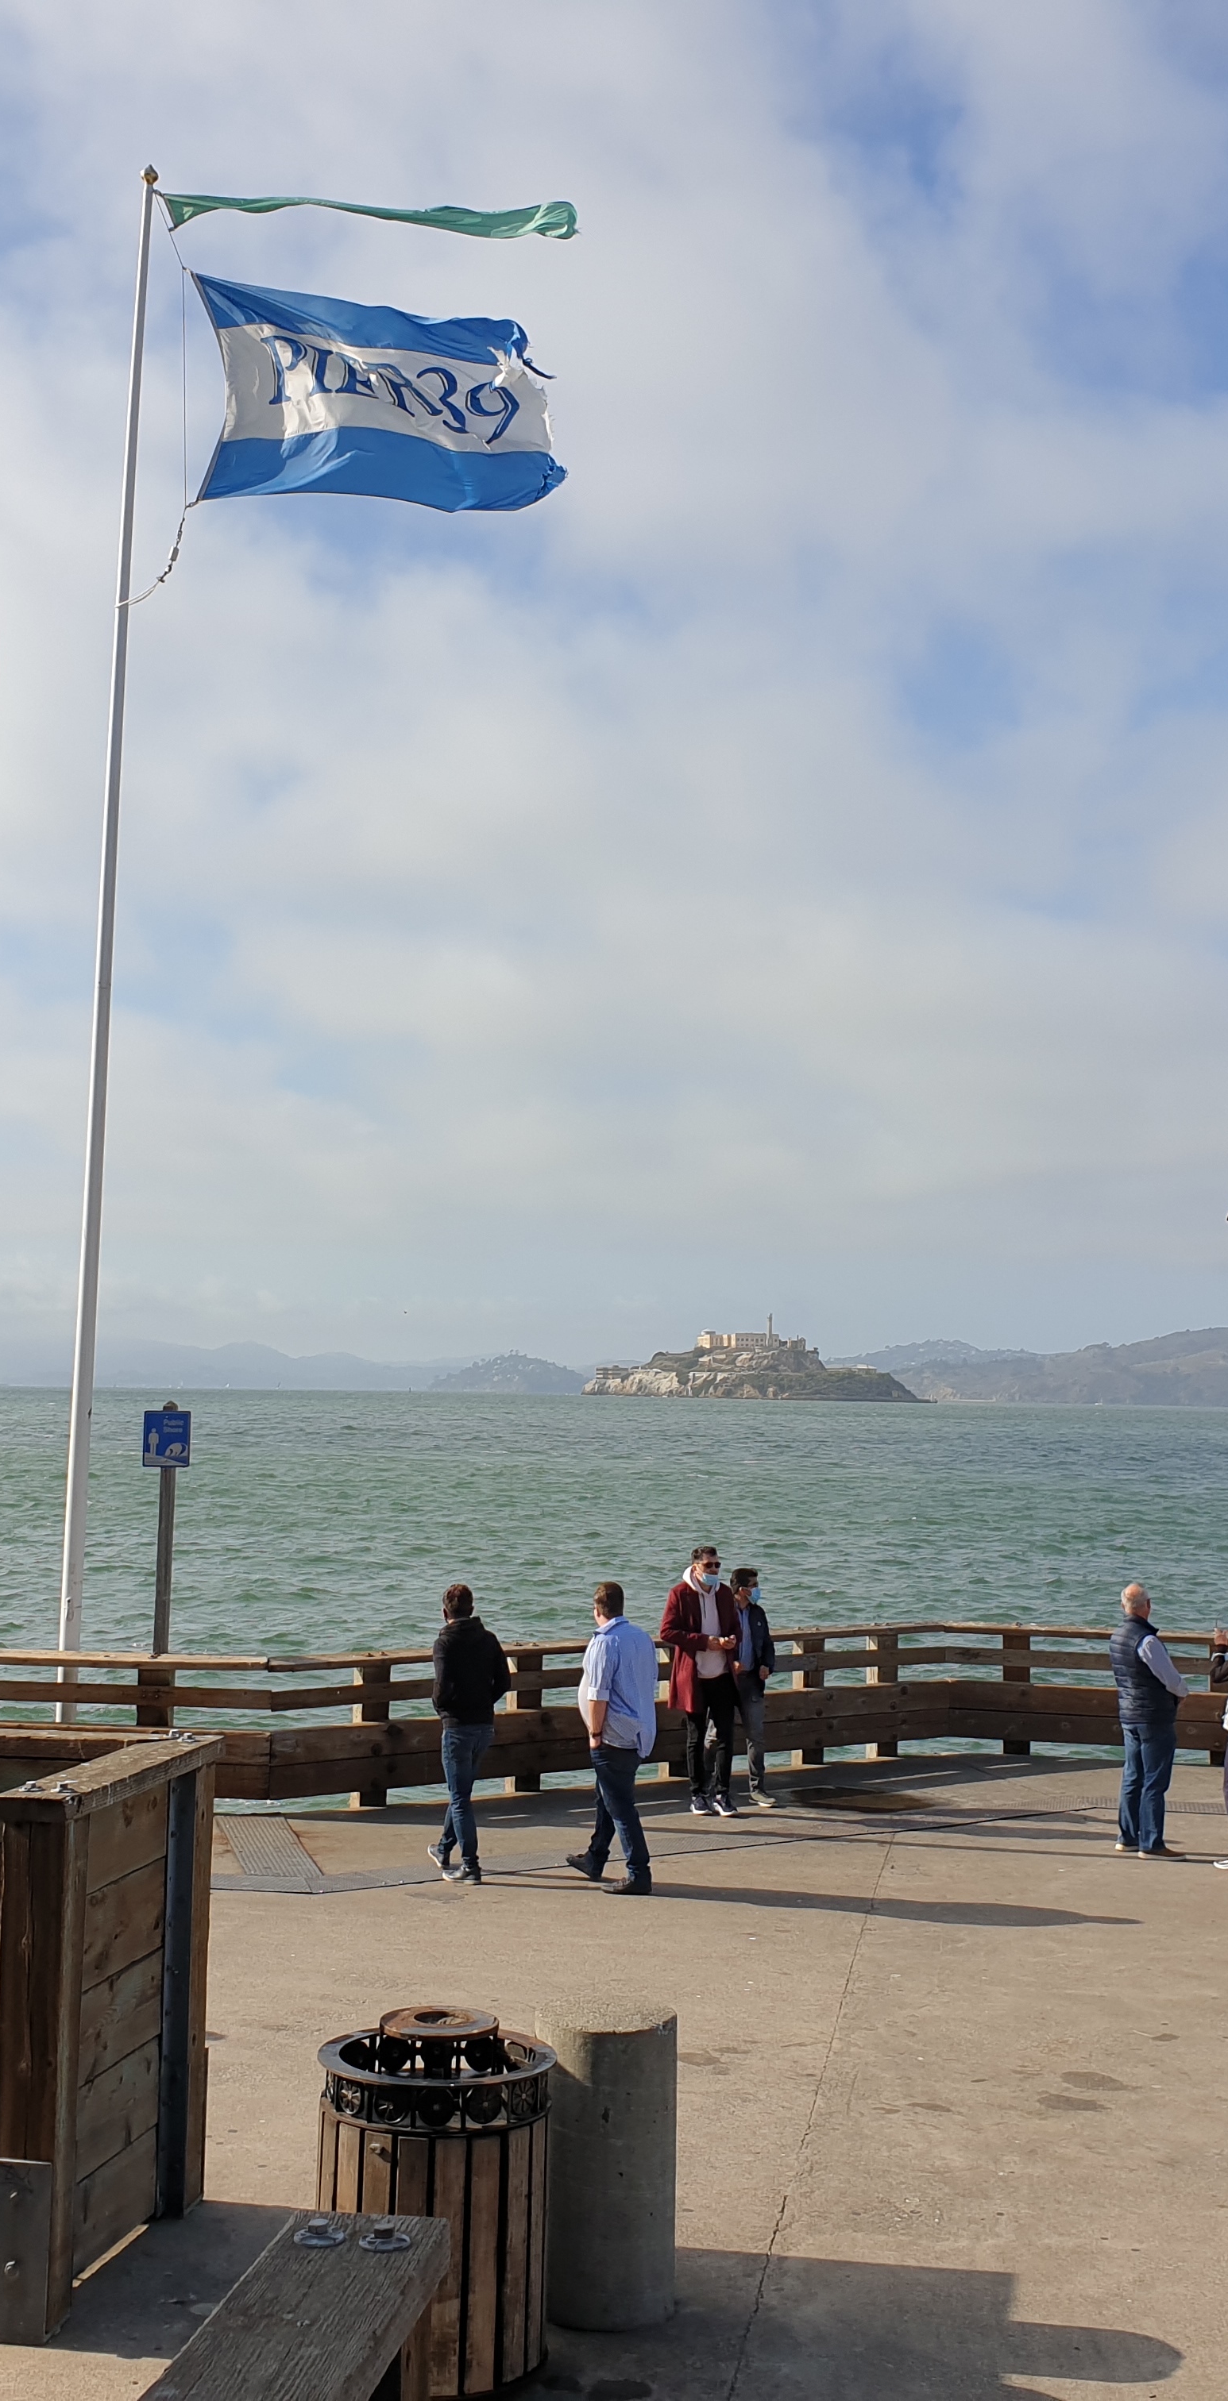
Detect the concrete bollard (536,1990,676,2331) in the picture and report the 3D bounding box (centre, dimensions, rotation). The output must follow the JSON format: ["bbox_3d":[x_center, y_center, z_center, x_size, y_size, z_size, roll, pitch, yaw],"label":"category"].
[{"bbox_3d":[-0.028,3.049,7.652,0.453,0.891,0.453,1,-5,0],"label":"concrete bollard"}]

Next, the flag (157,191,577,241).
[{"bbox_3d":[-1.790,-7.149,17.467,3.100,0.360,0.350,0,-5,7],"label":"flag"}]

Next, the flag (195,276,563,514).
[{"bbox_3d":[-1.741,-6.005,17.900,2.780,1.720,0.420,0,-5,9],"label":"flag"}]

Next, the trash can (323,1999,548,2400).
[{"bbox_3d":[-0.535,3.044,7.403,0.710,1.000,0.710,1,-5,0],"label":"trash can"}]

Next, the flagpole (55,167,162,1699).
[{"bbox_3d":[-3.624,-1.615,17.179,0.150,12.027,0.150,2,-5,0],"label":"flagpole"}]

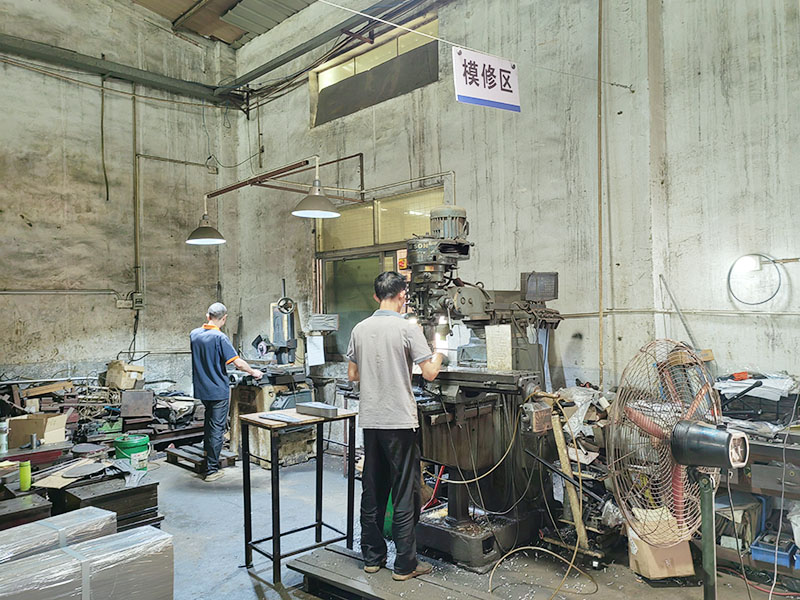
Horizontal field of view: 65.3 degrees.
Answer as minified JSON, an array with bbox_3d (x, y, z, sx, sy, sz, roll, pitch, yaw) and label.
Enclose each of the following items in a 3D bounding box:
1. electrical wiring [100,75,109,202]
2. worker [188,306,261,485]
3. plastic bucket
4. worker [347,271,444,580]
[{"bbox_3d":[-3.320,-1.810,7.000,0.085,1.430,0.040,1,-1,-44],"label":"electrical wiring"},{"bbox_3d":[-1.655,0.855,5.930,0.500,1.650,0.480,0,-1,40],"label":"worker"},{"bbox_3d":[-2.510,1.480,5.860,0.330,0.350,0.330,0,-1,0],"label":"plastic bucket"},{"bbox_3d":[-0.020,0.700,3.550,0.520,1.690,0.450,0,-1,29],"label":"worker"}]

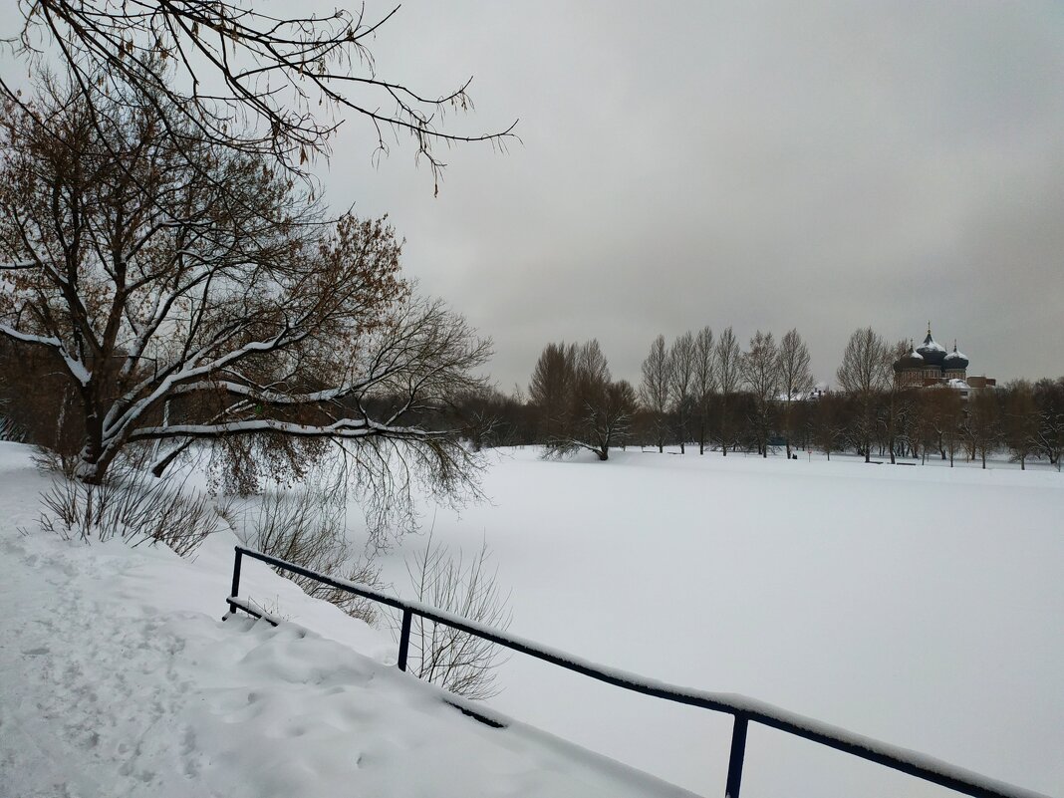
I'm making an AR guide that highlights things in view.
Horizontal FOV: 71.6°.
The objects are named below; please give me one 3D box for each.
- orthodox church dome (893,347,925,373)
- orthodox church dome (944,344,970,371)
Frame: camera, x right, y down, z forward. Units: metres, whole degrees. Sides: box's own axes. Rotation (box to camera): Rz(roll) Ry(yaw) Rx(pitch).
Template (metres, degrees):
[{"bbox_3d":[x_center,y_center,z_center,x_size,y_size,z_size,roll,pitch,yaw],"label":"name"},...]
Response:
[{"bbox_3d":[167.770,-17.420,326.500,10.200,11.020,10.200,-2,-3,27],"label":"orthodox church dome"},{"bbox_3d":[184.550,-18.230,321.330,9.600,12.150,9.600,-2,-4,30],"label":"orthodox church dome"}]

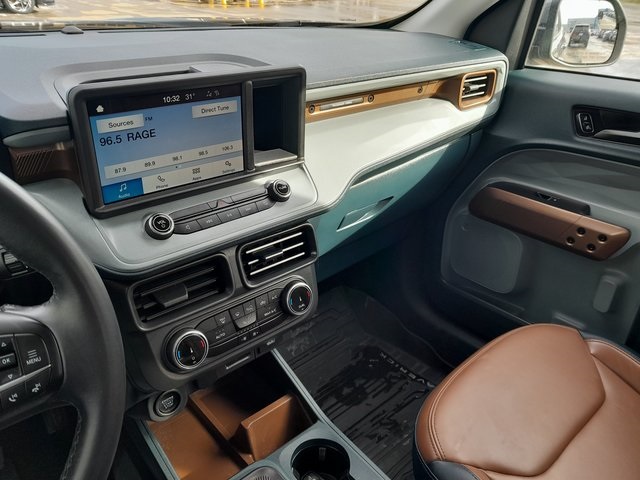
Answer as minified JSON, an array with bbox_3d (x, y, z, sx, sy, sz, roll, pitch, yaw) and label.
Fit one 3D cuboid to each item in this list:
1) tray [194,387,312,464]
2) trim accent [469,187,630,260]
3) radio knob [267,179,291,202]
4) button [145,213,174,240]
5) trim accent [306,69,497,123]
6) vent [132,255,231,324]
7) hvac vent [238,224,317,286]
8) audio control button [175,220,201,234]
[{"bbox_3d":[-0.120,0.276,0.822,0.127,0.063,0.158,-21,39,-37],"label":"tray"},{"bbox_3d":[0.450,-0.040,1.006,0.318,0.066,0.048,25,21,40],"label":"trim accent"},{"bbox_3d":[-0.051,-0.062,0.638,0.028,0.028,0.015,-21,0,-37],"label":"radio knob"},{"bbox_3d":[-0.172,-0.014,0.539,0.028,0.028,0.015,-21,0,-37],"label":"button"},{"bbox_3d":[0.160,-0.247,0.866,0.465,0.064,0.060,-21,39,-37],"label":"trim accent"},{"bbox_3d":[-0.160,0.058,0.580,0.119,0.056,0.027,-21,20,-37],"label":"vent"},{"bbox_3d":[-0.057,0.018,0.664,0.119,0.056,0.027,-21,20,-37],"label":"hvac vent"},{"bbox_3d":[-0.148,-0.013,0.563,0.031,0.013,0.006,-21,0,-37],"label":"audio control button"}]

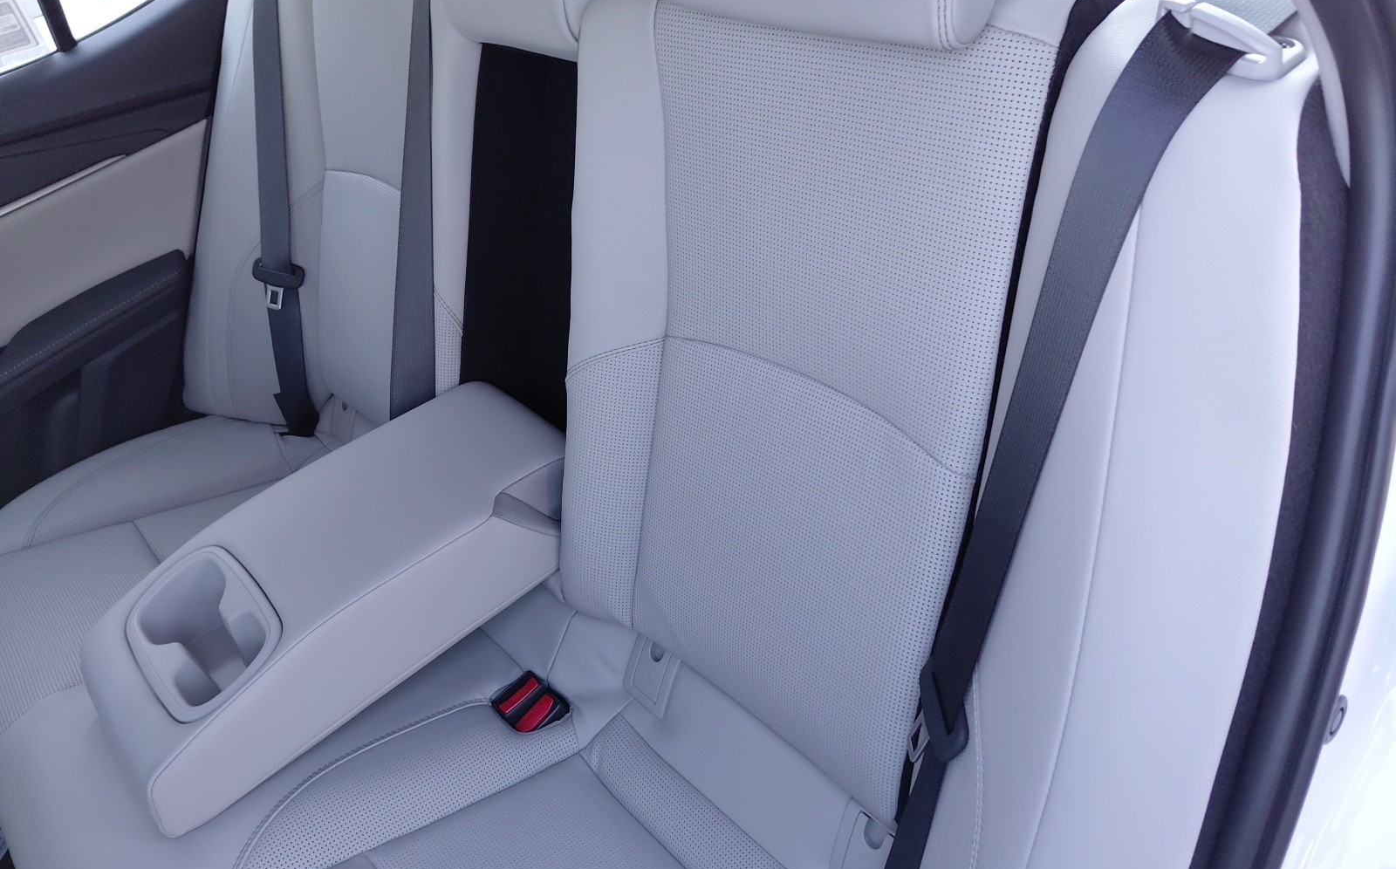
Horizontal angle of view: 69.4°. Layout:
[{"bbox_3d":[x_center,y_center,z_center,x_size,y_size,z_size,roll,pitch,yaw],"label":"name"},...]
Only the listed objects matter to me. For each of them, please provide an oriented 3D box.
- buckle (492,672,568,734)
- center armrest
[{"bbox_3d":[-0.158,0.270,0.970,0.048,0.036,0.068,-35,42,-26],"label":"buckle"},{"bbox_3d":[-0.336,0.127,0.972,0.487,0.121,0.220,-35,42,-26],"label":"center armrest"}]

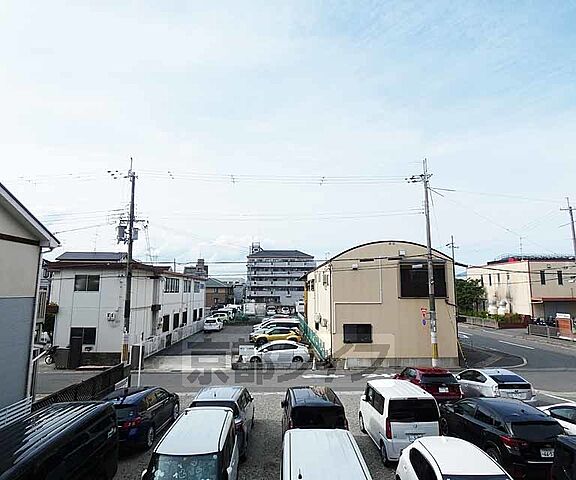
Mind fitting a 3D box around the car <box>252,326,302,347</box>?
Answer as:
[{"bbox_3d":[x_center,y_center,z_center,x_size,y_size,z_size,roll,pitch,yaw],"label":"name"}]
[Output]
[{"bbox_3d":[-1.030,8.611,31.299,4.300,1.570,1.770,1,-8,-4],"label":"car"}]

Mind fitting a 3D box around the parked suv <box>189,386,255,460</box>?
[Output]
[{"bbox_3d":[-2.150,5.869,11.639,1.760,1.660,4.250,0,-8,-1],"label":"parked suv"}]

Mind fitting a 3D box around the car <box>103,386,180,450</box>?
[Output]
[{"bbox_3d":[-5.260,6.063,12.369,1.760,1.480,4.400,0,-8,0],"label":"car"}]

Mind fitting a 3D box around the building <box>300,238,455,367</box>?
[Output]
[{"bbox_3d":[6.537,5.534,32.371,8.600,8.000,20.500,0,-8,-1],"label":"building"}]

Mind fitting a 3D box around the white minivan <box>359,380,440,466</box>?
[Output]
[{"bbox_3d":[3.460,5.742,11.354,1.480,1.830,3.420,0,-8,-3],"label":"white minivan"}]

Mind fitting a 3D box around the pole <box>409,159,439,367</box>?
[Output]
[{"bbox_3d":[9.147,1.270,23.384,1.400,14.070,0.700,0,-8,-1],"label":"pole"}]

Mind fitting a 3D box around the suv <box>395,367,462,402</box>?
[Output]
[{"bbox_3d":[6.420,6.613,16.483,1.770,1.550,4.250,0,-8,-3],"label":"suv"}]

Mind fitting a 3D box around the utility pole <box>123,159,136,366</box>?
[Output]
[{"bbox_3d":[-10.550,1.270,23.384,0.500,14.070,0.500,0,-8,-1],"label":"utility pole"}]

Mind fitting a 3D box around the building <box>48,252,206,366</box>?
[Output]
[{"bbox_3d":[-13.188,6.020,34.836,5.800,7.500,23.000,0,-8,-1],"label":"building"}]

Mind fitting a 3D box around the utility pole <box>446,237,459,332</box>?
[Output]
[{"bbox_3d":[18.997,5.019,39.983,1.300,11.330,0.600,0,-8,-1],"label":"utility pole"}]

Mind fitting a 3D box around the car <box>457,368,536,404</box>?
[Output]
[{"bbox_3d":[9.300,6.629,16.379,1.750,1.490,4.450,0,-8,-3],"label":"car"}]

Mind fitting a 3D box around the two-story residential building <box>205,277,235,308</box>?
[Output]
[{"bbox_3d":[-19.623,13.812,89.951,11.000,8.000,8.500,0,-8,0],"label":"two-story residential building"}]

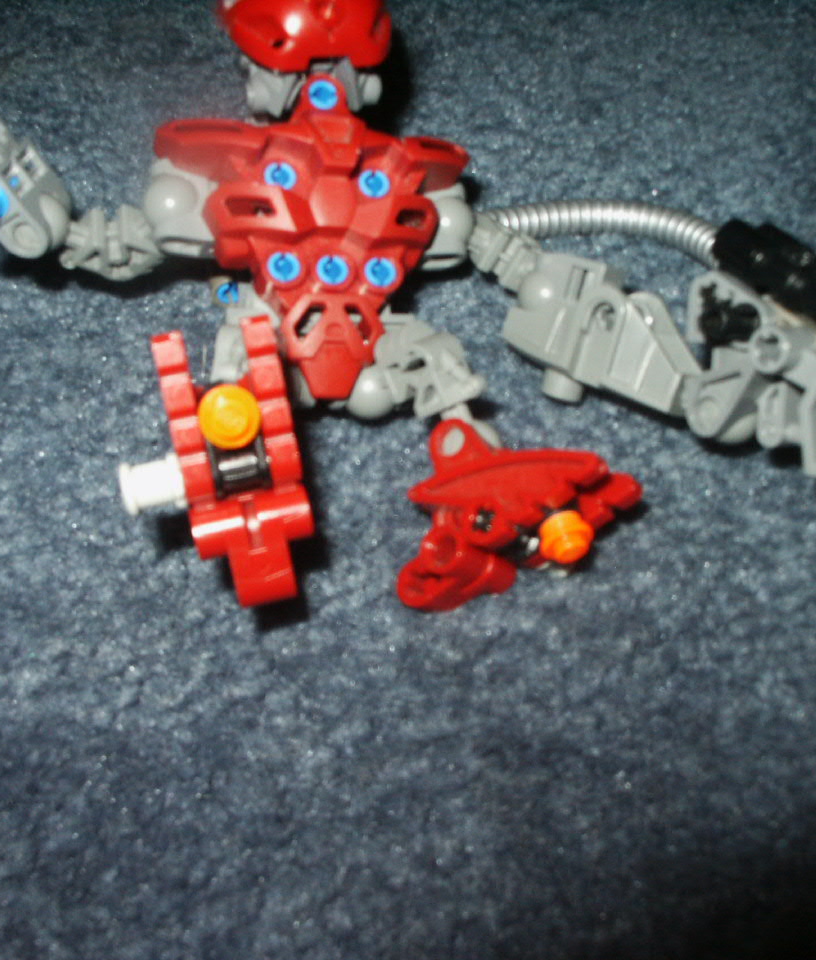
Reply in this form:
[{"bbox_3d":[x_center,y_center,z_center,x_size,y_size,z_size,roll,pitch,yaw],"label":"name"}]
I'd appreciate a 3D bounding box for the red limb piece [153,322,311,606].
[{"bbox_3d":[-0.023,-0.004,0.186,0.017,0.022,0.039,-12,98,0],"label":"red limb piece"}]

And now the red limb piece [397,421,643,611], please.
[{"bbox_3d":[0.015,0.003,0.200,0.039,0.017,0.023,-29,57,23],"label":"red limb piece"}]

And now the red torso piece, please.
[{"bbox_3d":[-0.014,-0.040,0.217,0.055,0.021,0.057,0,75,-16],"label":"red torso piece"}]

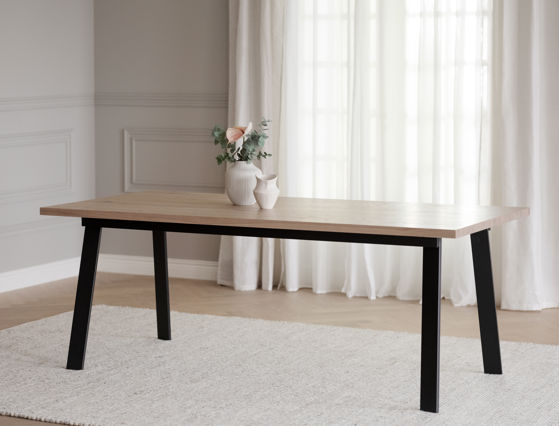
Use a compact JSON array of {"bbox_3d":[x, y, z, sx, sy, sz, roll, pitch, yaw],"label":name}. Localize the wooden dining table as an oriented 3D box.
[{"bbox_3d":[0.009,0.354,6.873,2.060,0.755,0.855,3,7,29],"label":"wooden dining table"}]

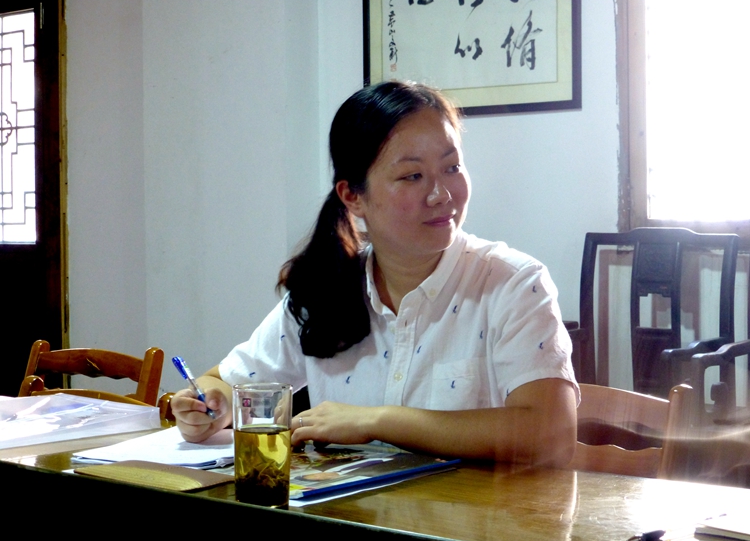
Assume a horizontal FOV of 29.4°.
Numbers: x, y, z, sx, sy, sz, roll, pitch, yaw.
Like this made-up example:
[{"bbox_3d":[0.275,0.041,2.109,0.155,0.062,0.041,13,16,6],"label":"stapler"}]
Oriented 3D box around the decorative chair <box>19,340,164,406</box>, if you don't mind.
[{"bbox_3d":[-0.790,0.578,3.100,0.430,0.800,0.480,1,2,42],"label":"decorative chair"}]

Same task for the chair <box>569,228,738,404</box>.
[{"bbox_3d":[0.705,0.410,4.140,0.580,1.050,0.480,1,2,42],"label":"chair"}]

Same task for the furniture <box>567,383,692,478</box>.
[{"bbox_3d":[0.215,0.591,2.335,0.430,0.810,0.480,1,2,42],"label":"furniture"}]

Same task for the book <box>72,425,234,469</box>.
[{"bbox_3d":[-0.250,0.240,1.981,0.208,0.014,0.285,0,2,21],"label":"book"}]

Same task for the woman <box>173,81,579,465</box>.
[{"bbox_3d":[0.070,0.363,2.120,0.600,1.270,0.700,0,2,25],"label":"woman"}]

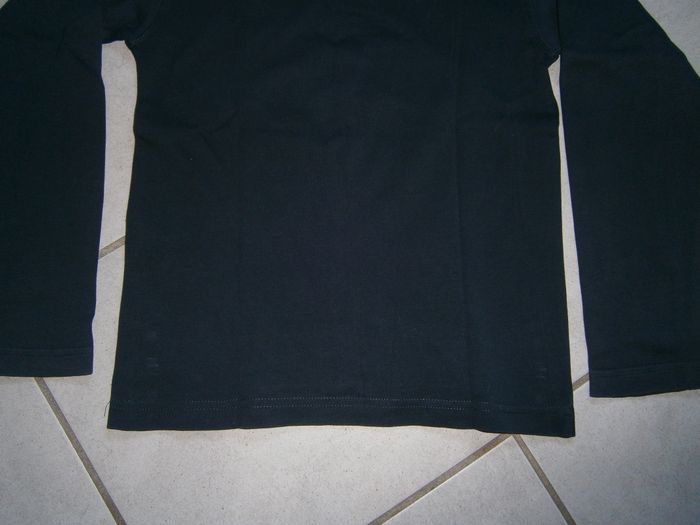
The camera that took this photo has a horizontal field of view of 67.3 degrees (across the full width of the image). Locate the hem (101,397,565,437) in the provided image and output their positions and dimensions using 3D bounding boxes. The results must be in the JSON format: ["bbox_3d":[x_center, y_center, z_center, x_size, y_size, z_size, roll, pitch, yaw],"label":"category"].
[{"bbox_3d":[0.001,0.133,0.452,0.405,0.009,0.031,2,83,-5],"label":"hem"}]

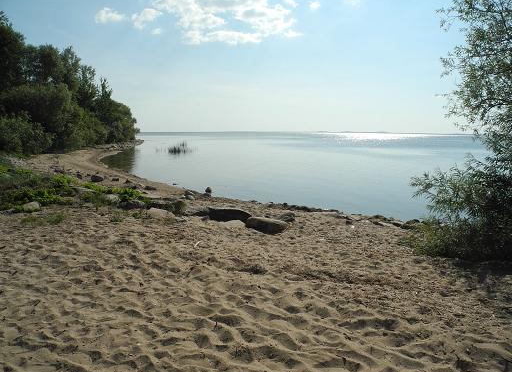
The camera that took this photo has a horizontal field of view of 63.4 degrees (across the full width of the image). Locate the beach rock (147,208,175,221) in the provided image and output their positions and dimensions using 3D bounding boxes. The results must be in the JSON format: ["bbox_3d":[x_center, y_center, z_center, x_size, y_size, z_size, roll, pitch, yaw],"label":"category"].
[{"bbox_3d":[-2.033,0.583,8.812,0.538,0.211,0.350,2,8,15],"label":"beach rock"}]

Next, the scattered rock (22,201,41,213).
[{"bbox_3d":[-5.246,0.479,9.675,0.411,0.214,0.329,0,7,0],"label":"scattered rock"}]

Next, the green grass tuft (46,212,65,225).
[{"bbox_3d":[-3.984,0.643,8.227,0.348,0.196,0.313,0,7,0],"label":"green grass tuft"}]

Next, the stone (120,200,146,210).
[{"bbox_3d":[-3.012,0.458,10.098,0.639,0.187,0.415,2,7,10],"label":"stone"}]

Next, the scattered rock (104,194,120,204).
[{"bbox_3d":[-3.768,0.352,10.874,0.411,0.233,0.309,0,7,0],"label":"scattered rock"}]

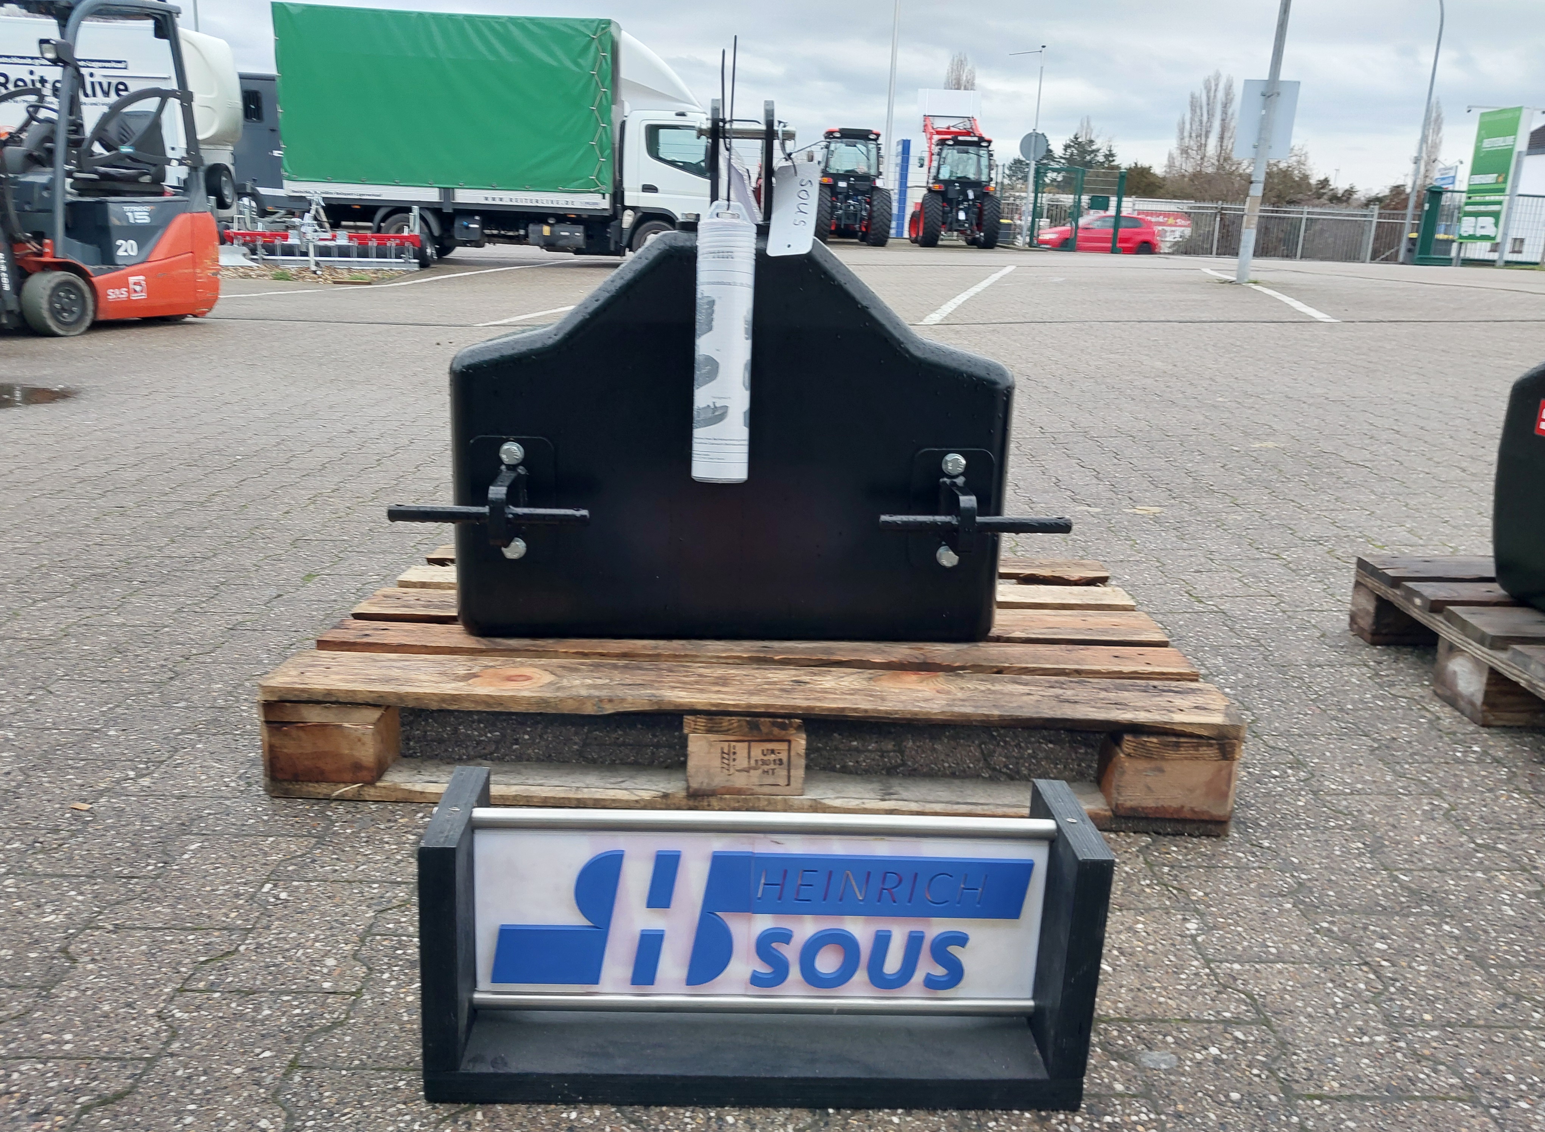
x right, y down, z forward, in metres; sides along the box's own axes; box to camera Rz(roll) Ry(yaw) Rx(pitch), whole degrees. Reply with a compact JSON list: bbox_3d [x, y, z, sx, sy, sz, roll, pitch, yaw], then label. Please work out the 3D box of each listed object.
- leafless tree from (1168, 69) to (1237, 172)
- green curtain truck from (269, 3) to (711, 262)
[{"bbox_3d":[35.206,-33.904,100.000,5.200,14.600,4.800,2,16,0],"label":"leafless tree"},{"bbox_3d":[-3.511,-5.920,17.106,6.050,3.250,2.200,0,16,-5],"label":"green curtain truck"}]

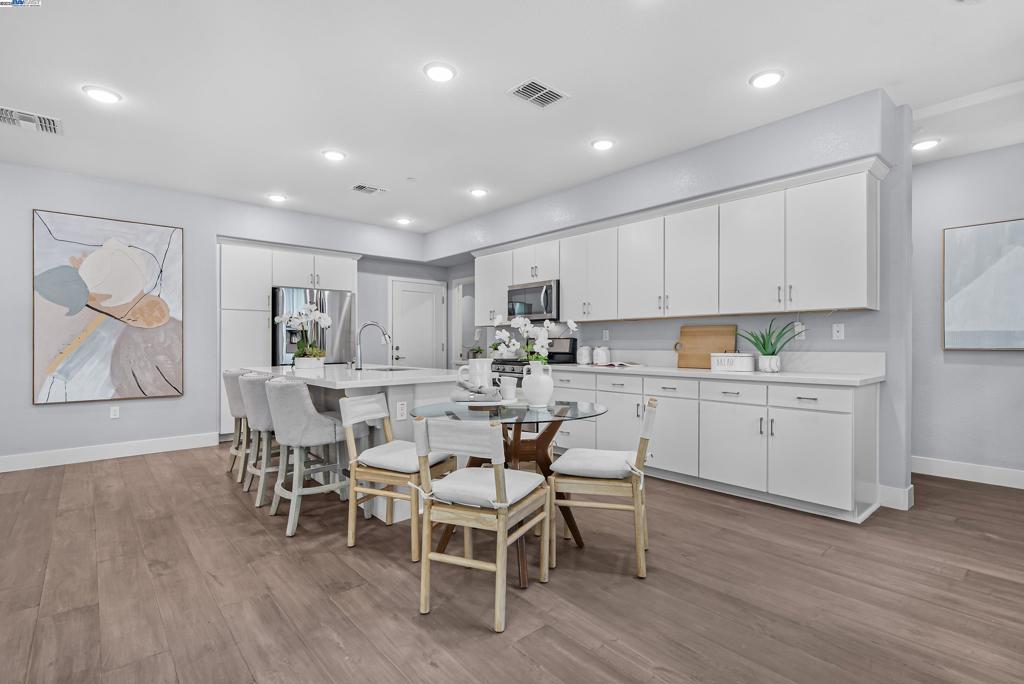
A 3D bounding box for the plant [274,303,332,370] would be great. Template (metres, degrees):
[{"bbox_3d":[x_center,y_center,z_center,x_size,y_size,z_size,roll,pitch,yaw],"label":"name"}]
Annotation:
[{"bbox_3d":[-1.853,-0.053,4.300,0.500,0.580,0.300,0,0,0],"label":"plant"}]

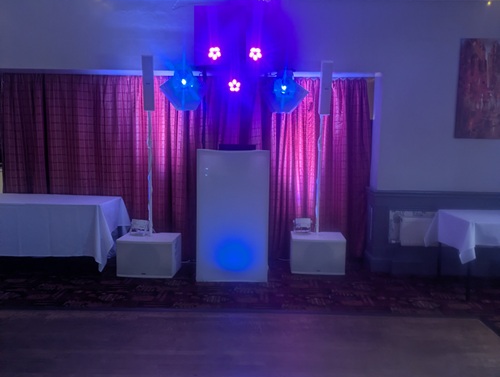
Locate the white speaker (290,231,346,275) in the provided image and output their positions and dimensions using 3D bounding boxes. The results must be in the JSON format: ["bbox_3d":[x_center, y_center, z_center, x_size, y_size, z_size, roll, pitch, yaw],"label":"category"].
[{"bbox_3d":[0.757,0.719,5.411,0.579,0.380,0.451,1,6,3],"label":"white speaker"}]

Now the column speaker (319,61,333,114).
[{"bbox_3d":[0.832,-1.102,5.265,0.109,0.565,0.125,2,6,2],"label":"column speaker"}]

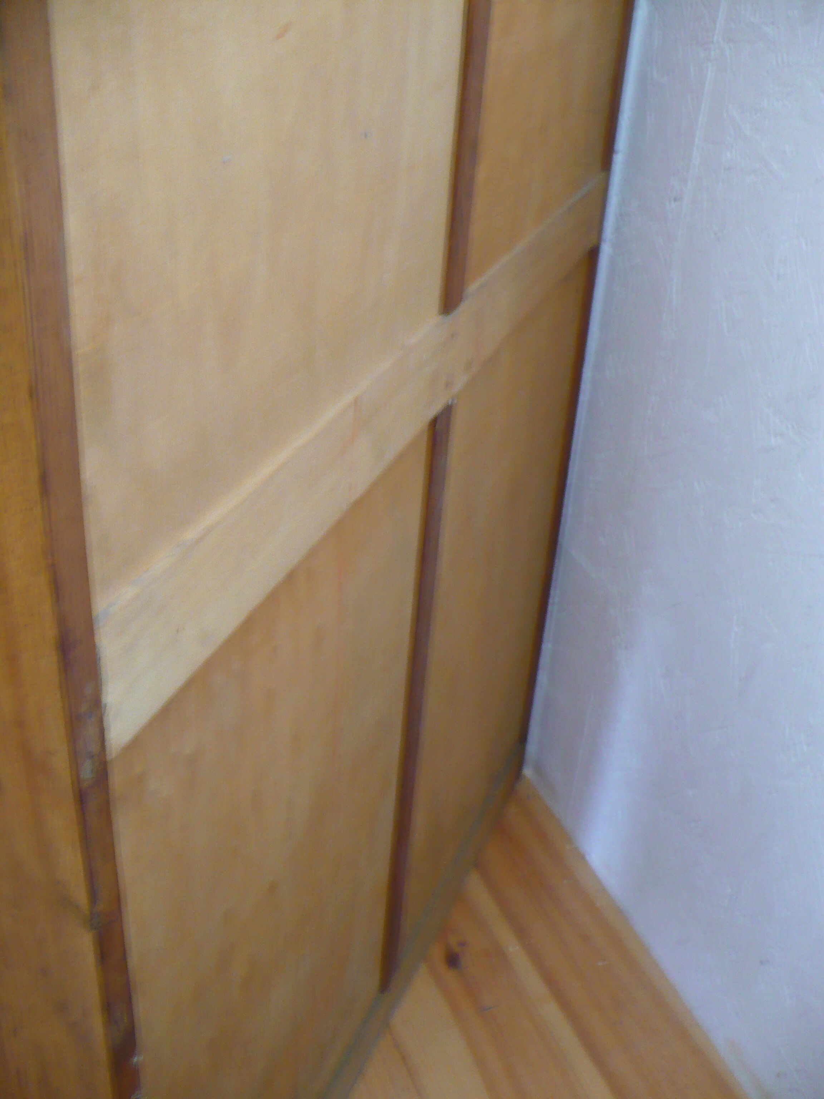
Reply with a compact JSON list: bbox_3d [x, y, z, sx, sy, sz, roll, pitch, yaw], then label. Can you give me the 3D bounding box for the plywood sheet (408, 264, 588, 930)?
[{"bbox_3d":[0.082,0.072,1.291,0.020,0.698,0.402,16,35,17],"label":"plywood sheet"}]

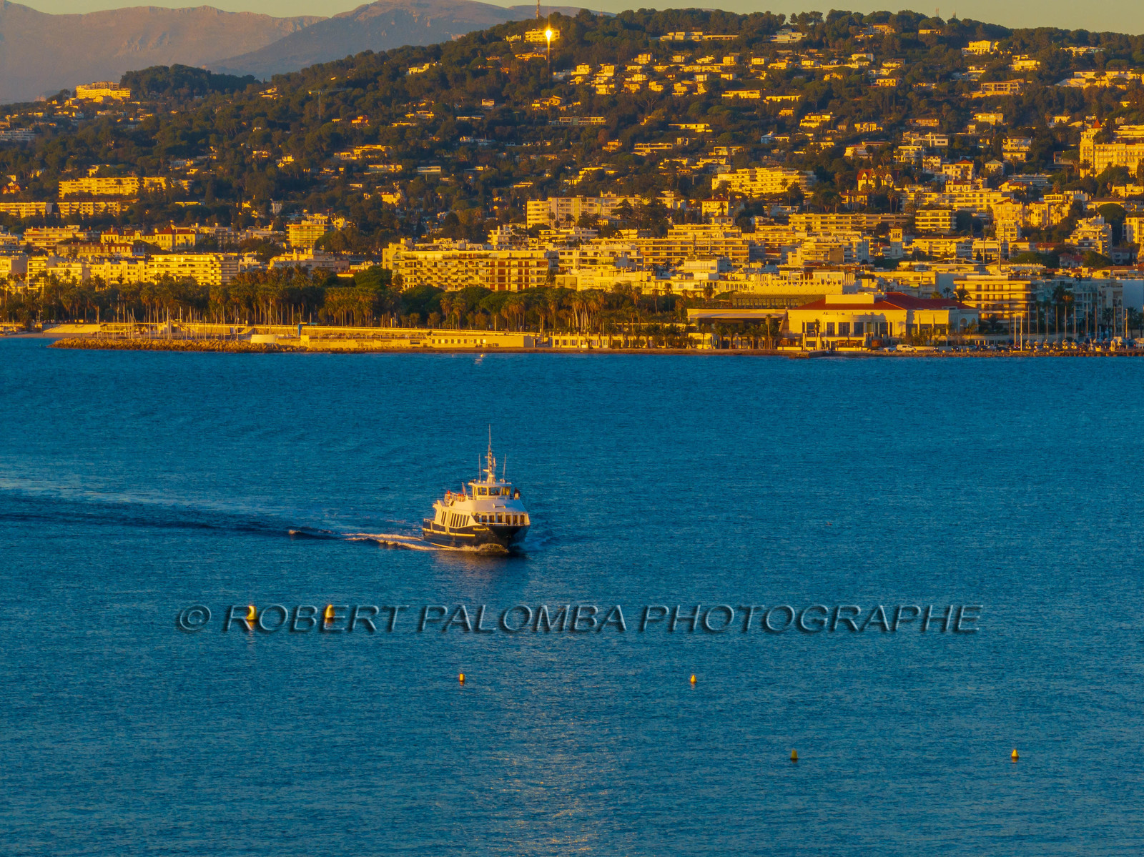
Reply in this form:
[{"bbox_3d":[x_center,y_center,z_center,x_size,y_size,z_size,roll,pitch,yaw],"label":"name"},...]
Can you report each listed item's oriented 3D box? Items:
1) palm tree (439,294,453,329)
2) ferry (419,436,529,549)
[{"bbox_3d":[-41.313,-38.380,1750.000,4.700,11.500,4.700,0,2,0],"label":"palm tree"},{"bbox_3d":[-10.075,6.587,585.000,6.700,12.400,20.500,-1,2,-20],"label":"ferry"}]

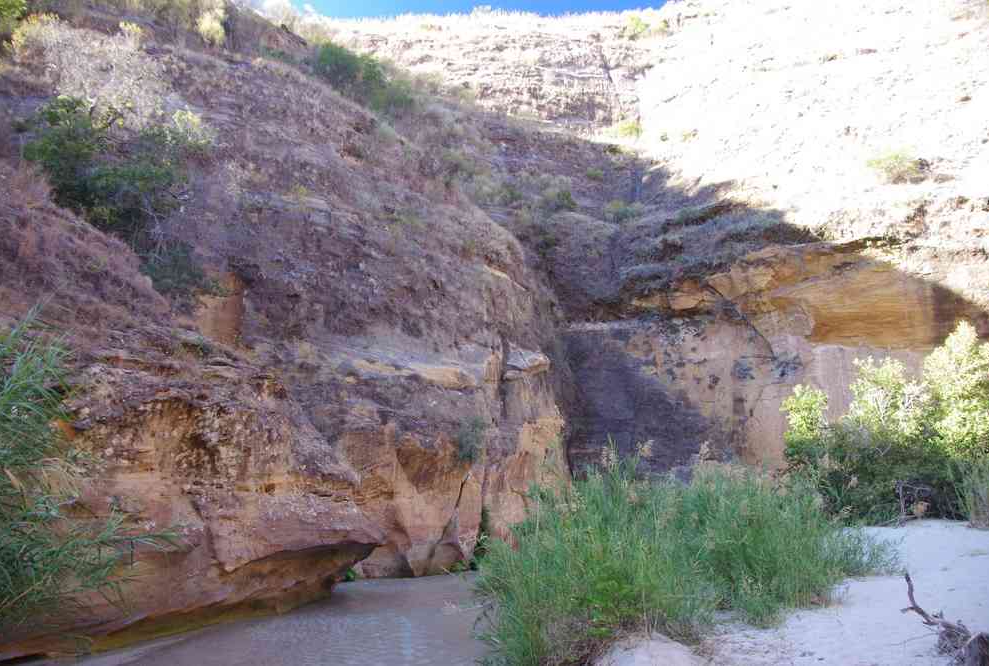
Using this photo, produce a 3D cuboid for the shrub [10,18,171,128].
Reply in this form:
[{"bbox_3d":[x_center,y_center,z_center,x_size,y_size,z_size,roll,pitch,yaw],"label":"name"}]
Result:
[{"bbox_3d":[-11.536,-7.379,21.500,3.900,2.650,3.100,5,-11,-30],"label":"shrub"}]

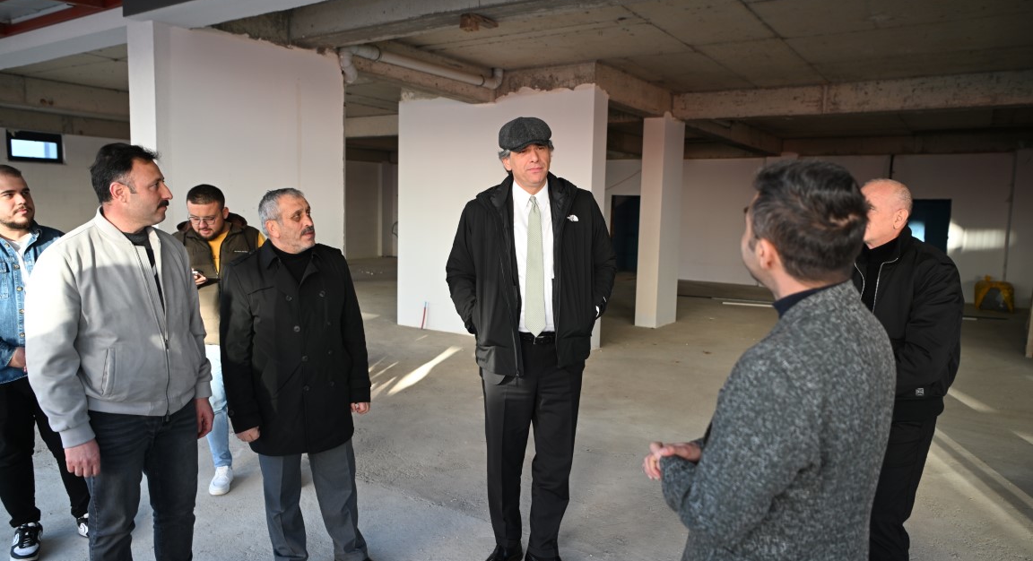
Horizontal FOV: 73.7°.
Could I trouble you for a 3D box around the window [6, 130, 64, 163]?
[{"bbox_3d":[-8.733,-2.411,12.488,0.100,0.541,0.874,5,7,33],"label":"window"}]

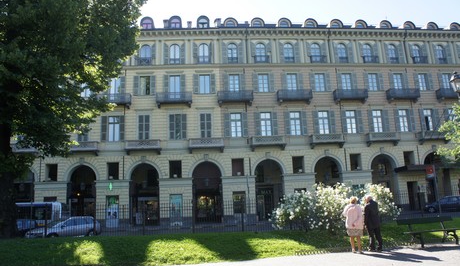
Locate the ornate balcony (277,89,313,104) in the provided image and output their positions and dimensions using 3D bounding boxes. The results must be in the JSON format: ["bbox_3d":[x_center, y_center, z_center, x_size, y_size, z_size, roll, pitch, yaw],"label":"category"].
[{"bbox_3d":[6.602,-3.654,35.282,3.450,1.600,0.900,-2,-12,-4],"label":"ornate balcony"}]

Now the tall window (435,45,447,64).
[{"bbox_3d":[23.314,-8.695,38.223,1.130,2.306,0.250,-2,-11,-5],"label":"tall window"}]

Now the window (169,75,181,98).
[{"bbox_3d":[-5.723,-4.740,36.032,1.170,2.650,0.220,-2,-12,-4],"label":"window"}]

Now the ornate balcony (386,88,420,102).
[{"bbox_3d":[18.288,-3.808,36.354,3.300,1.206,0.900,-2,-11,-5],"label":"ornate balcony"}]

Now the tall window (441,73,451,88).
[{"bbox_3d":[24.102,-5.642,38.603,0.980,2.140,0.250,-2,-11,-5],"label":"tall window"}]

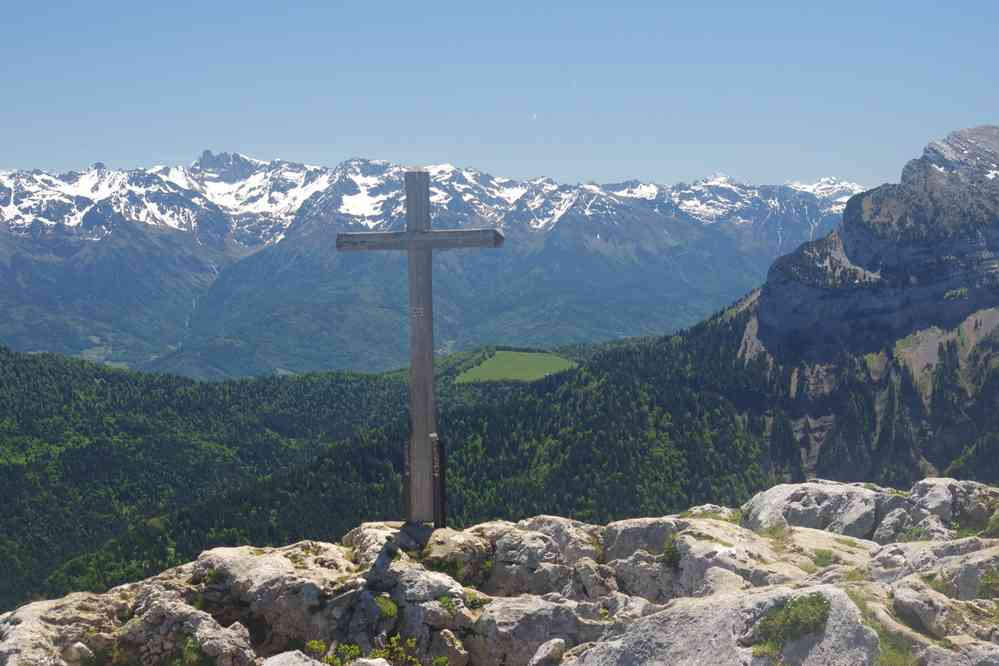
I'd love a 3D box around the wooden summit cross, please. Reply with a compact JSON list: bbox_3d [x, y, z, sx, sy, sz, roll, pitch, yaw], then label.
[{"bbox_3d":[-0.589,0.102,14.100,1.310,2.700,0.150,0,3,18],"label":"wooden summit cross"}]

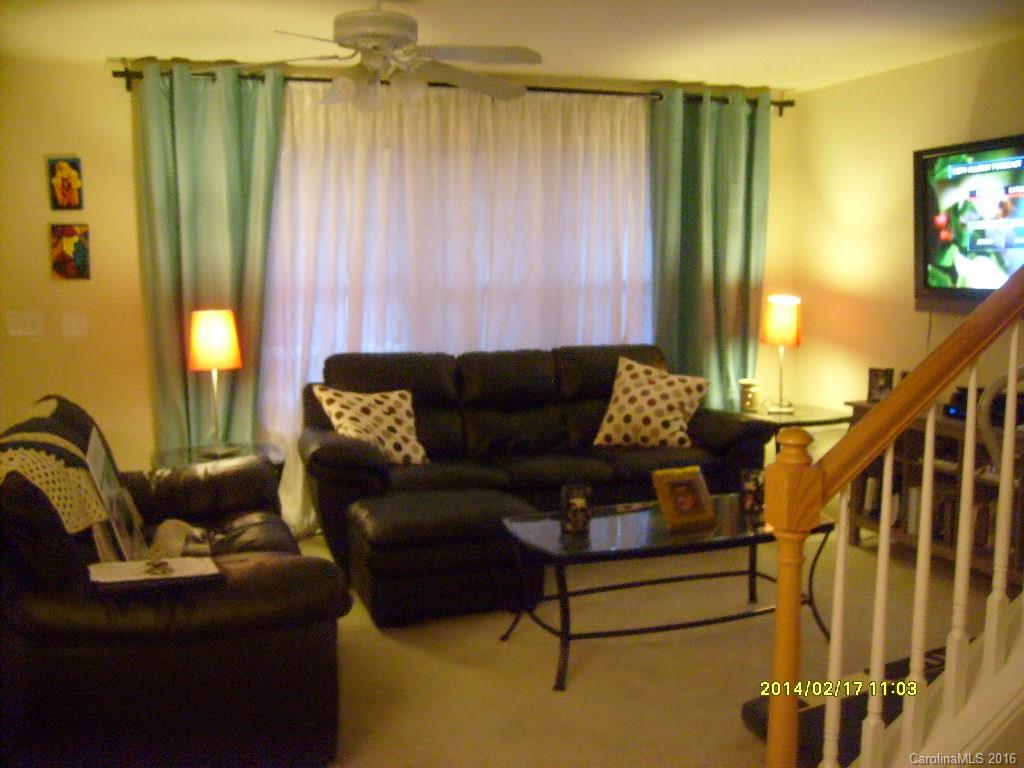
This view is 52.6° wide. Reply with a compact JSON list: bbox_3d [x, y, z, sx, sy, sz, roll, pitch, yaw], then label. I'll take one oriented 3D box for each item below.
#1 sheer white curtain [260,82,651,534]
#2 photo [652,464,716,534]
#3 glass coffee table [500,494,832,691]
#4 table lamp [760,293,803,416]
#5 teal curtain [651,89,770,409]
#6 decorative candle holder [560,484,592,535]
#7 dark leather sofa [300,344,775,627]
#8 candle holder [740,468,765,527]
[{"bbox_3d":[-0.226,-0.402,5.677,2.200,2.360,0.110,-2,8,-16],"label":"sheer white curtain"},{"bbox_3d":[0.667,0.441,4.065,0.220,0.220,0.035,-5,-18,-32],"label":"photo"},{"bbox_3d":[0.602,0.771,4.022,1.180,0.460,0.610,-3,8,-21],"label":"glass coffee table"},{"bbox_3d":[1.556,-0.166,5.953,0.235,0.650,0.235,-2,8,-16],"label":"table lamp"},{"bbox_3d":[1.147,-0.471,6.036,0.740,2.410,0.130,-2,8,-16],"label":"teal curtain"},{"bbox_3d":[0.250,0.479,3.960,0.110,0.175,0.110,-2,8,-16],"label":"decorative candle holder"},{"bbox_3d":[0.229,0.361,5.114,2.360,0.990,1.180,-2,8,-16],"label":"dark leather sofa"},{"bbox_3d":[1.003,0.441,4.278,0.108,0.172,0.108,-2,8,-16],"label":"candle holder"}]

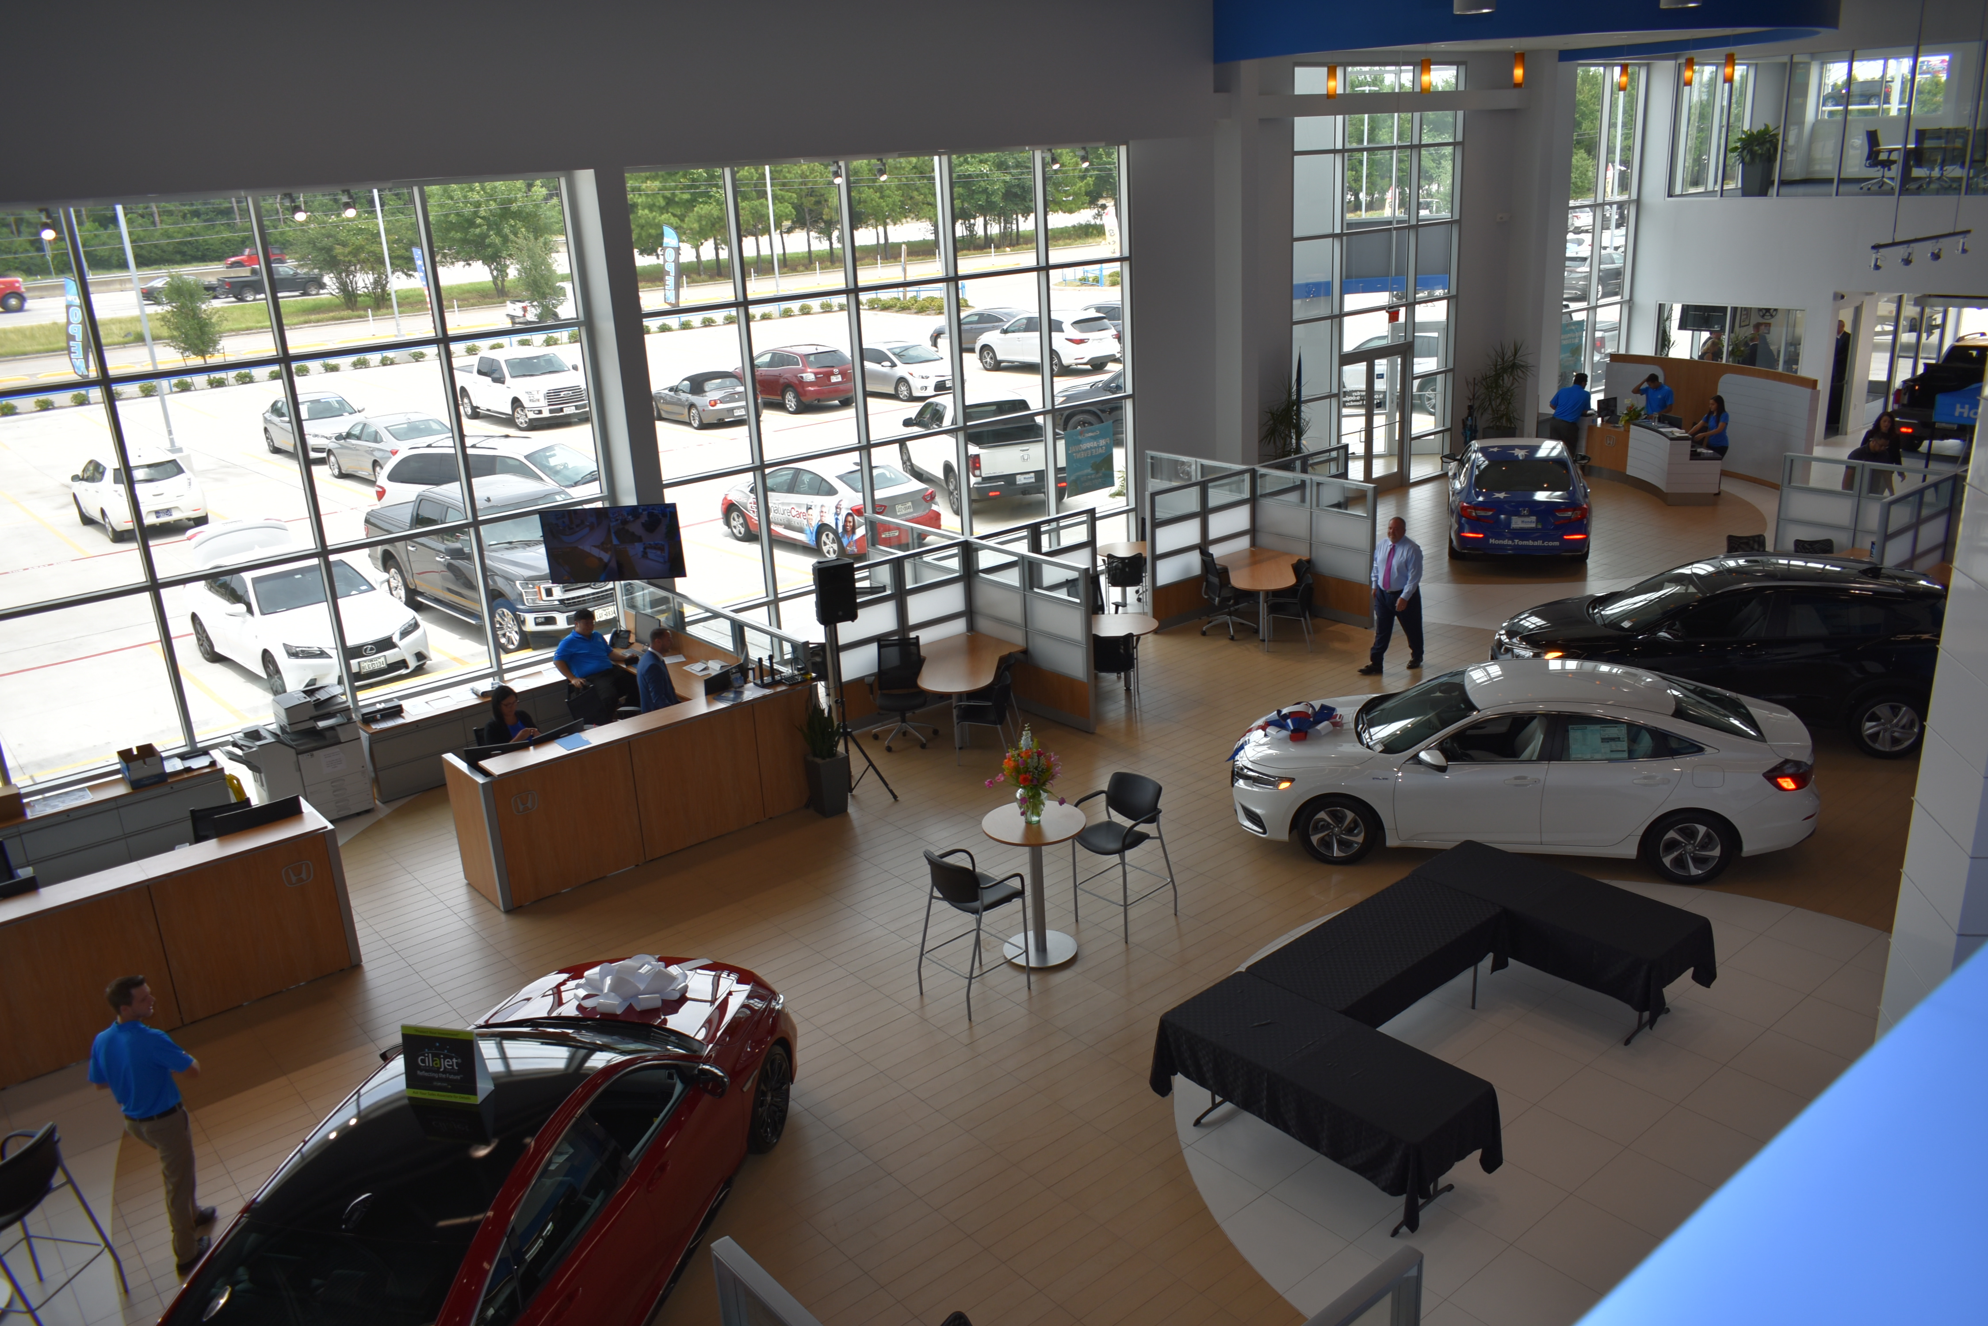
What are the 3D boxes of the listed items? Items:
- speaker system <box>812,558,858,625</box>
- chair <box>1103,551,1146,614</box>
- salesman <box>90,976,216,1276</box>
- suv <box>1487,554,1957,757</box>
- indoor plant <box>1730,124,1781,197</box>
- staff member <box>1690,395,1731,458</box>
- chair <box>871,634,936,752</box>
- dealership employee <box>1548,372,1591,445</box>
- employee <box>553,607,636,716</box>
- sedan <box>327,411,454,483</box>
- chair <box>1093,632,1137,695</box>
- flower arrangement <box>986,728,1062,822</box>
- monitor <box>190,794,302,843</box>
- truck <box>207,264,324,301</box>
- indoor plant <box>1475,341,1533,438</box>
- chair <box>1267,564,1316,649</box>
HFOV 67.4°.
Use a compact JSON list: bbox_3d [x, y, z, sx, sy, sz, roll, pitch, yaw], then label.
[{"bbox_3d":[-1.461,-0.655,13.566,0.345,0.540,0.290,-10,20,-19],"label":"speaker system"},{"bbox_3d":[1.775,-1.075,19.711,0.580,0.870,0.600,-1,18,8],"label":"chair"},{"bbox_3d":[-4.606,2.510,8.265,0.560,1.740,0.440,-2,19,4],"label":"salesman"},{"bbox_3d":[7.180,-0.214,14.611,4.330,1.605,1.780,3,20,18],"label":"suv"},{"bbox_3d":[14.099,-9.254,27.539,0.840,1.340,0.860,-17,23,-37],"label":"indoor plant"},{"bbox_3d":[11.646,-3.514,24.199,0.560,1.620,0.460,-6,18,-8],"label":"staff member"},{"bbox_3d":[-0.944,0.317,15.289,0.660,1.030,0.660,-4,19,-4],"label":"chair"},{"bbox_3d":[9.875,-4.079,25.588,0.500,1.680,0.620,-15,22,-32],"label":"dealership employee"},{"bbox_3d":[-4.173,0.146,15.830,0.750,1.420,0.750,-20,25,-40],"label":"employee"},{"bbox_3d":[-13.334,-4.838,33.361,1.860,1.450,4.880,-19,24,-39],"label":"sedan"},{"bbox_3d":[1.253,0.031,16.037,0.560,0.860,0.580,-2,19,3],"label":"chair"},{"bbox_3d":[0.222,0.820,10.816,0.530,0.690,0.450,-3,19,0],"label":"flower arrangement"},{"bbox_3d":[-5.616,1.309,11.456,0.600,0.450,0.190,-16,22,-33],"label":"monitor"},{"bbox_3d":[-41.858,-22.255,86.900,5.750,1.920,2.000,-18,23,-36],"label":"truck"},{"bbox_3d":[8.895,-4.511,26.001,0.930,2.300,0.900,-18,23,-36],"label":"indoor plant"},{"bbox_3d":[3.587,-0.619,17.876,0.580,0.860,0.580,2,19,15],"label":"chair"}]

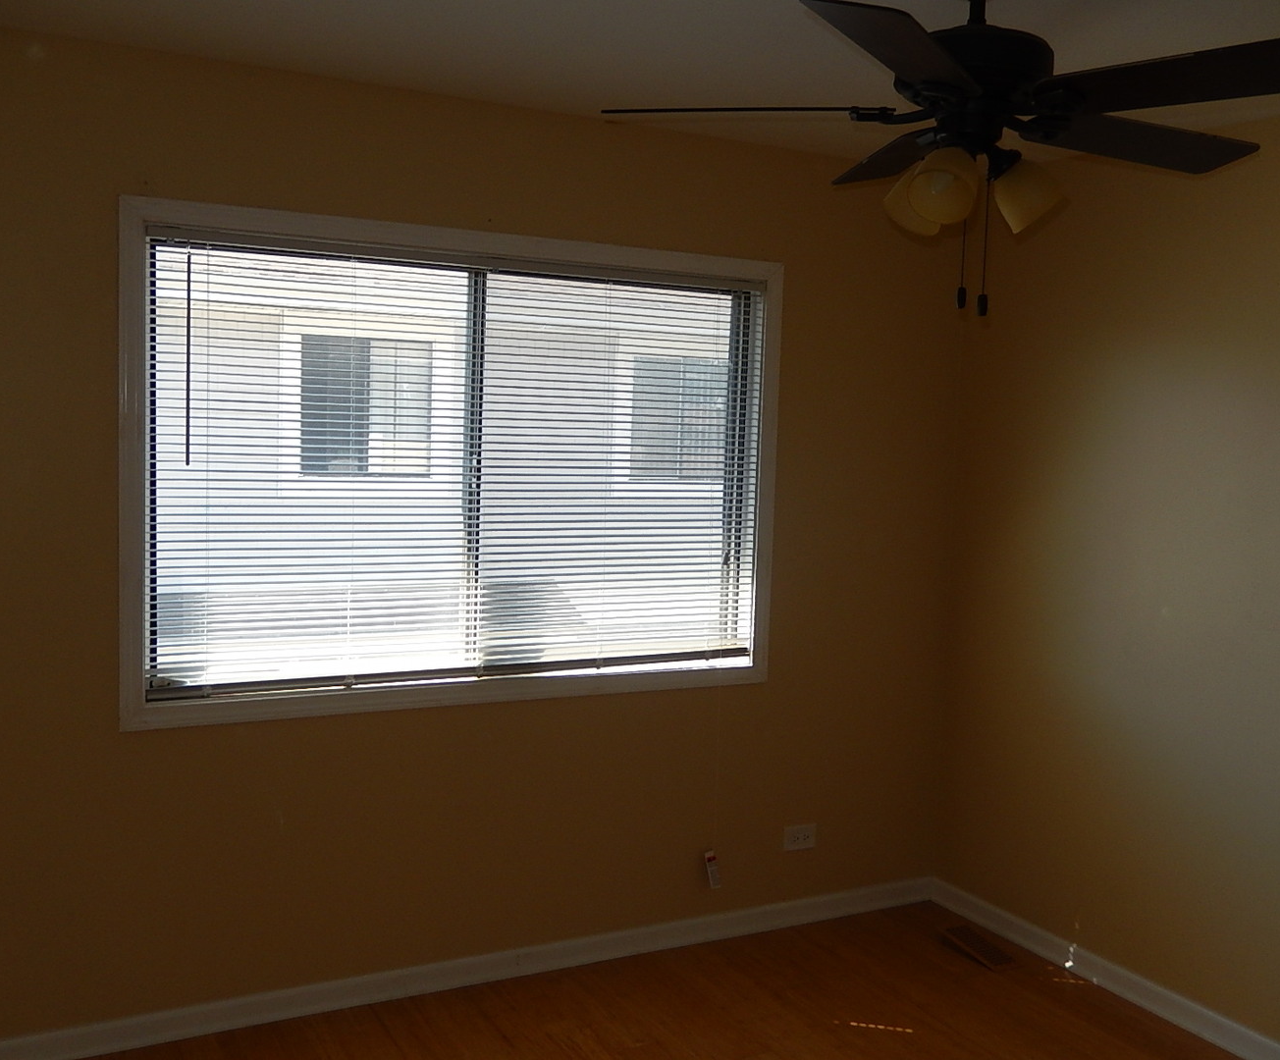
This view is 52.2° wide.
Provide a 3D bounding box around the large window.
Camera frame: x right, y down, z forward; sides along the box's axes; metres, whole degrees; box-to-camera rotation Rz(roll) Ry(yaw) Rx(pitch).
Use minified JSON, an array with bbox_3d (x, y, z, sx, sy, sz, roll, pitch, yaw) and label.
[{"bbox_3d":[-0.418,-0.157,3.584,1.888,1.287,0.030,-1,5,-28],"label":"large window"}]

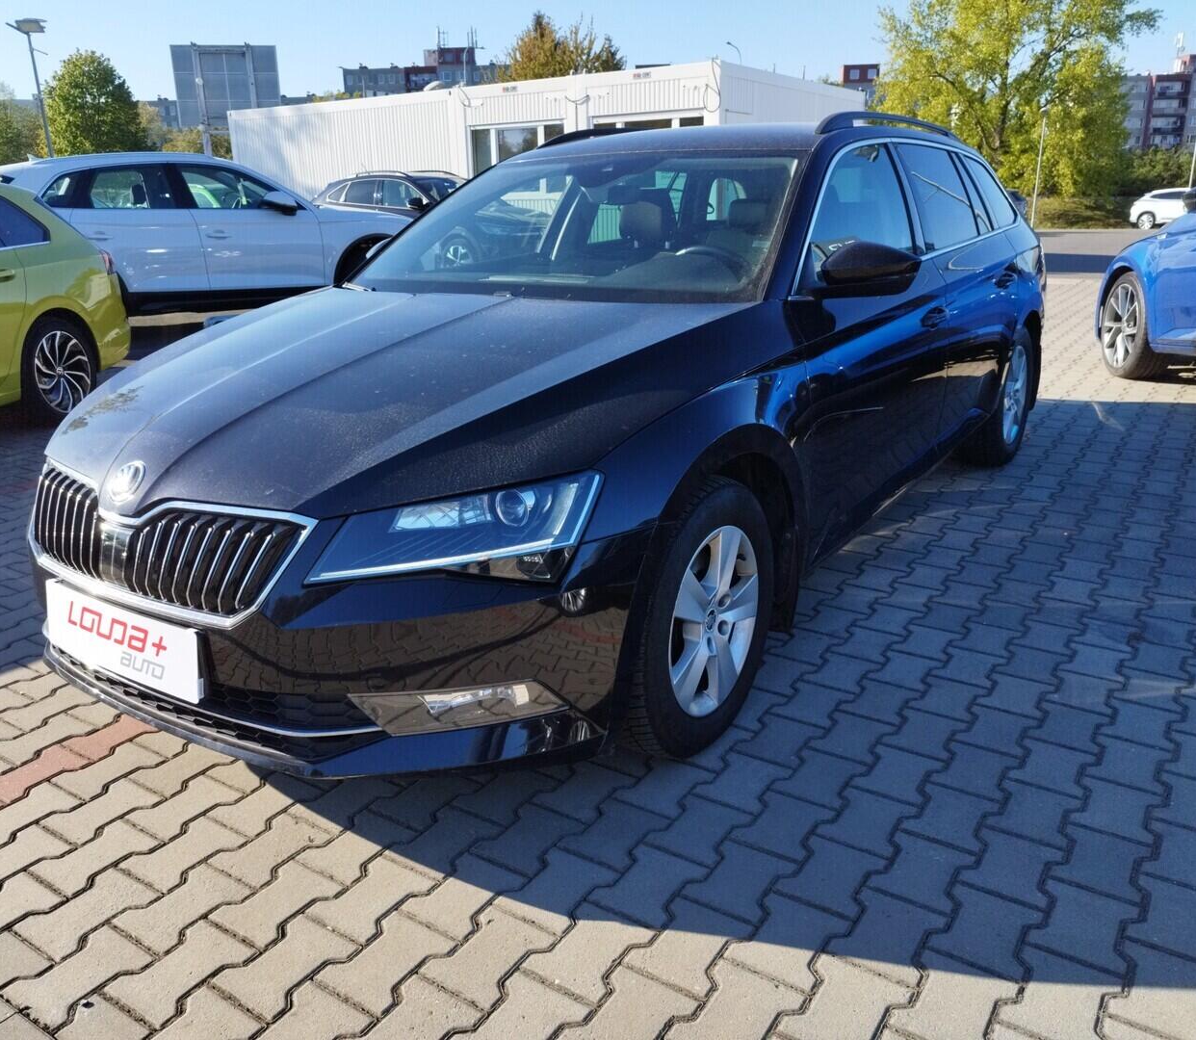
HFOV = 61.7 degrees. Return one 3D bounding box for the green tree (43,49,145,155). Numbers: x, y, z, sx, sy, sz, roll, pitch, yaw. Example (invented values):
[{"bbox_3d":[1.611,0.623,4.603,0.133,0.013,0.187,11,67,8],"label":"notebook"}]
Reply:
[{"bbox_3d":[-21.024,-15.703,42.629,4.400,7.830,4.400,-10,19,-23],"label":"green tree"}]

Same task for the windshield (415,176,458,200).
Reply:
[{"bbox_3d":[-2.192,-5.195,15.879,0.850,0.500,1.360,11,22,34],"label":"windshield"}]

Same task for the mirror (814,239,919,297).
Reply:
[{"bbox_3d":[0.740,-0.692,2.752,0.250,0.160,0.180,10,22,33],"label":"mirror"}]

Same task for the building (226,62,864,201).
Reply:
[{"bbox_3d":[-1.140,-6.720,19.786,10.940,2.840,6.060,10,21,32],"label":"building"}]

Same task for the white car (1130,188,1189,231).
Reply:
[{"bbox_3d":[23.057,-12.003,38.621,4.350,1.600,1.840,13,23,39],"label":"white car"}]

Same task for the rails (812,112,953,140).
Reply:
[{"bbox_3d":[1.131,-1.455,3.728,0.065,0.090,1.580,10,22,33],"label":"rails"}]

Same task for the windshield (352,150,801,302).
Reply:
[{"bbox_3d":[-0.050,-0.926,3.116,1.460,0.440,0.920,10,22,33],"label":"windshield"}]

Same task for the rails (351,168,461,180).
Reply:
[{"bbox_3d":[-3.048,-5.633,16.369,1.400,0.130,1.200,11,22,34],"label":"rails"}]

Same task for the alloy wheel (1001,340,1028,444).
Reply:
[{"bbox_3d":[1.828,-0.582,4.559,0.160,0.445,0.445,10,22,33],"label":"alloy wheel"}]

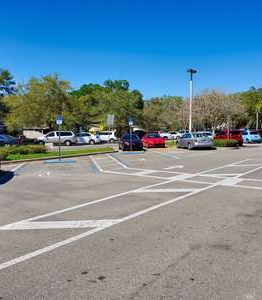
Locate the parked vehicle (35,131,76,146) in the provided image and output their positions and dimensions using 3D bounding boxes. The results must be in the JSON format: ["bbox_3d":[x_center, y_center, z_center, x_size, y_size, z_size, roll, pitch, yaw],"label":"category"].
[{"bbox_3d":[-9.250,-1.396,36.781,4.950,1.750,1.950,-1,3,-9],"label":"parked vehicle"}]

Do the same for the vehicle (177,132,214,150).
[{"bbox_3d":[6.100,-0.815,29.202,1.800,1.470,4.650,-1,3,-10],"label":"vehicle"}]

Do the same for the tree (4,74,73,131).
[{"bbox_3d":[-13.900,-5.792,44.739,9.400,9.600,8.800,0,3,0],"label":"tree"}]

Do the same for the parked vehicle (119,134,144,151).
[{"bbox_3d":[-0.050,-0.779,28.005,1.820,1.470,4.500,0,4,-6],"label":"parked vehicle"}]

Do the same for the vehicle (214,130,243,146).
[{"bbox_3d":[10.700,-1.273,33.785,1.950,1.750,4.800,0,4,-4],"label":"vehicle"}]

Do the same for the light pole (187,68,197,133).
[{"bbox_3d":[7.200,-4.990,35.270,1.200,9.100,0.700,0,3,0],"label":"light pole"}]

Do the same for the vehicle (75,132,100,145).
[{"bbox_3d":[-6.300,-1.366,38.586,4.600,1.480,1.800,-1,3,-9],"label":"vehicle"}]

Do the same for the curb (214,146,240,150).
[{"bbox_3d":[9.600,-0.242,30.041,2.700,0.150,0.600,-2,4,-30],"label":"curb"}]

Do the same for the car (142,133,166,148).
[{"bbox_3d":[2.200,-0.964,31.199,1.820,1.450,4.500,-1,4,-10],"label":"car"}]

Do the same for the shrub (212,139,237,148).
[{"bbox_3d":[9.400,-0.672,30.516,2.400,0.750,1.200,-2,4,-30],"label":"shrub"}]

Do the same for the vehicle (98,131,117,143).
[{"bbox_3d":[-4.200,-1.772,42.970,4.650,1.780,1.870,-1,3,-9],"label":"vehicle"}]

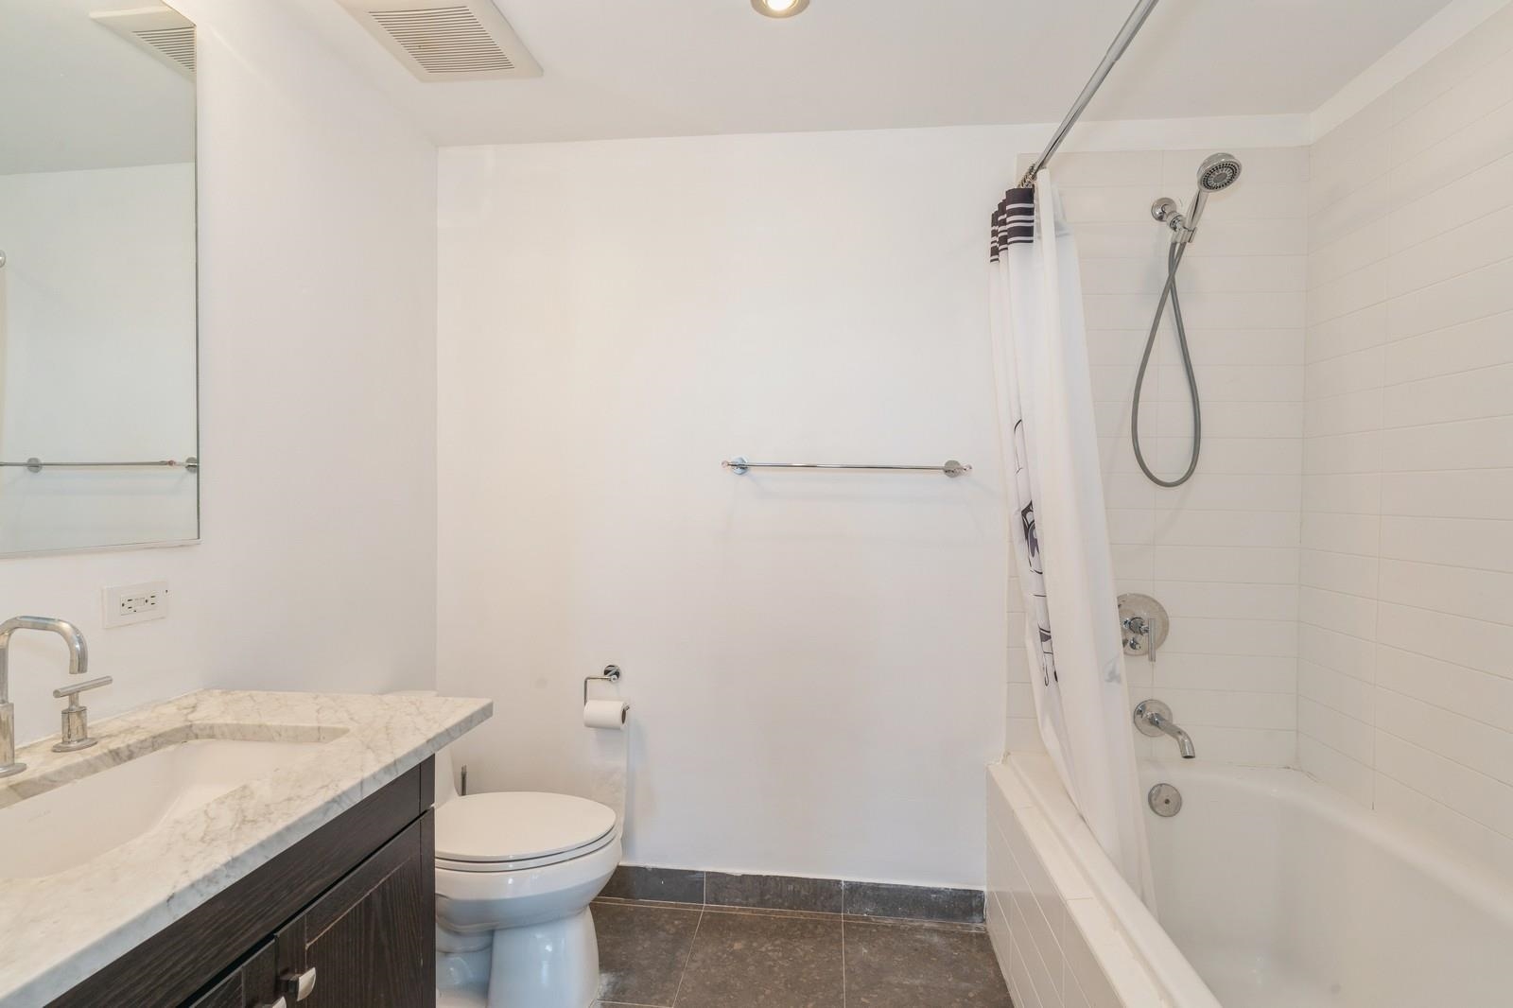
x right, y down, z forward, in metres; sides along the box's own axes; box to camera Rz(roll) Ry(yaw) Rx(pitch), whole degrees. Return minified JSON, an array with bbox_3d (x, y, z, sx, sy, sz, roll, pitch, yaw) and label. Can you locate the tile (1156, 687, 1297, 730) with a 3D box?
[{"bbox_3d":[1.317,0.578,2.018,0.382,0.100,0.010,1,1,6],"label":"tile"}]

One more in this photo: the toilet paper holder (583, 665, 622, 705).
[{"bbox_3d":[-0.436,0.547,2.117,0.140,0.121,0.066,1,1,6],"label":"toilet paper holder"}]

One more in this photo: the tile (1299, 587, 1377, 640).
[{"bbox_3d":[1.500,0.278,1.847,0.010,0.100,0.286,1,1,6],"label":"tile"}]

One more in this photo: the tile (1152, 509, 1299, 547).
[{"bbox_3d":[1.293,0.067,1.966,0.373,0.095,0.010,1,1,6],"label":"tile"}]

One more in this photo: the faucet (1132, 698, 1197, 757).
[{"bbox_3d":[1.120,0.610,1.929,0.104,0.107,0.212,1,1,6],"label":"faucet"}]

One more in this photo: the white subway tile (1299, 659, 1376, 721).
[{"bbox_3d":[1.466,0.469,1.808,0.010,0.095,0.277,1,1,6],"label":"white subway tile"}]

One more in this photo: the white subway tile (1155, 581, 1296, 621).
[{"bbox_3d":[1.291,0.266,1.969,0.373,0.095,0.010,1,1,6],"label":"white subway tile"}]

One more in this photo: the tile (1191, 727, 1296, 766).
[{"bbox_3d":[1.286,0.663,1.976,0.373,0.095,0.010,1,1,6],"label":"tile"}]

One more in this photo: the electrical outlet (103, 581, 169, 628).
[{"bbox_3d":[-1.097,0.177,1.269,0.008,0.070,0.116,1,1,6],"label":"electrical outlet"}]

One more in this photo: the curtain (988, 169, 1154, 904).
[{"bbox_3d":[0.735,0.004,1.727,0.230,1.720,0.600,1,1,6],"label":"curtain"}]

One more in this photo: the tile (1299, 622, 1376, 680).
[{"bbox_3d":[1.467,0.370,1.806,0.010,0.095,0.277,1,1,6],"label":"tile"}]

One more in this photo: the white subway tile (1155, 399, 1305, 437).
[{"bbox_3d":[1.297,-0.231,1.961,0.373,0.095,0.010,1,1,6],"label":"white subway tile"}]

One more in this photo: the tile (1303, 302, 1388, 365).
[{"bbox_3d":[1.509,-0.433,1.835,0.010,0.100,0.286,1,1,6],"label":"tile"}]

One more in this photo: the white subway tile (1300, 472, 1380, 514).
[{"bbox_3d":[1.472,-0.027,1.799,0.010,0.095,0.277,1,1,6],"label":"white subway tile"}]

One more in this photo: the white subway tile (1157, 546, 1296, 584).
[{"bbox_3d":[1.322,0.172,2.011,0.382,0.100,0.010,1,1,6],"label":"white subway tile"}]

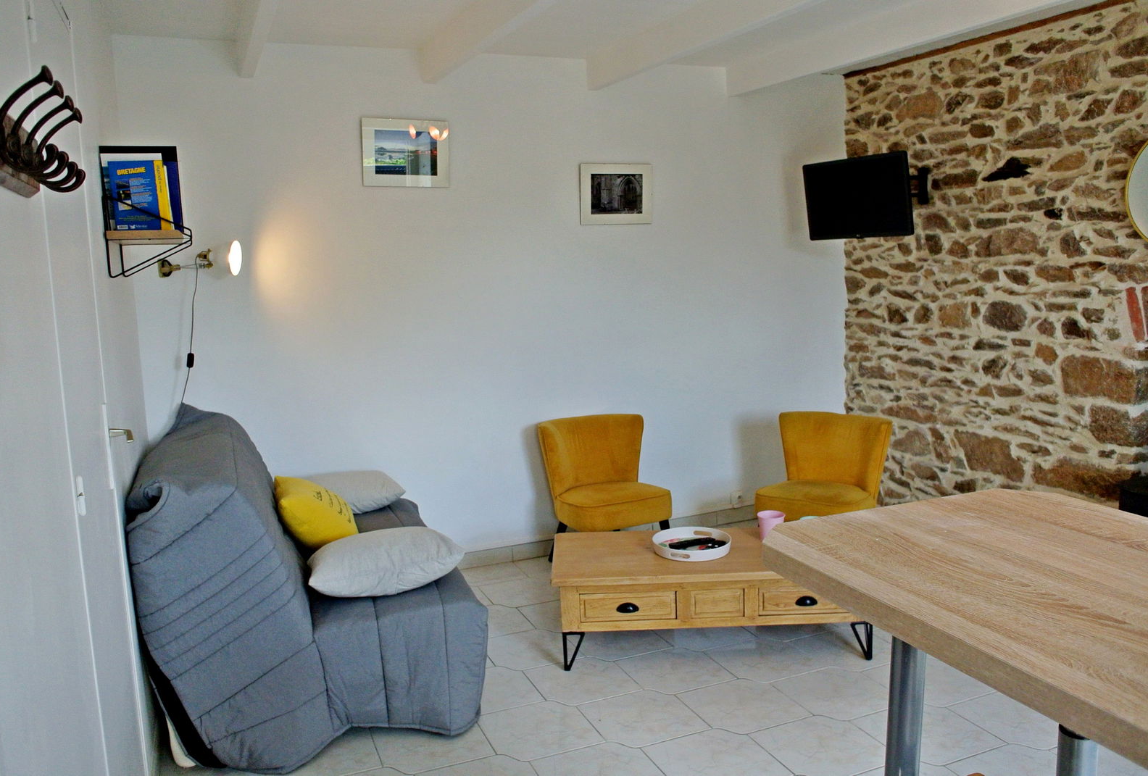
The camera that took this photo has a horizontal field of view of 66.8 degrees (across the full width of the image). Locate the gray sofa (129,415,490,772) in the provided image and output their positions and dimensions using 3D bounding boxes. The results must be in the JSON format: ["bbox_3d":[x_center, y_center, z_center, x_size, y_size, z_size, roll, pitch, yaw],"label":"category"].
[{"bbox_3d":[-1.031,0.603,3.263,0.990,0.930,1.460,-5,9,-21],"label":"gray sofa"}]

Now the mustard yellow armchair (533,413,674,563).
[{"bbox_3d":[0.170,0.533,4.272,0.545,0.710,0.550,-5,9,-23],"label":"mustard yellow armchair"}]

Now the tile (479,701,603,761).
[{"bbox_3d":[-0.112,1.085,2.757,0.332,0.010,0.332,-5,8,-22],"label":"tile"}]

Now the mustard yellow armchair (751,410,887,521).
[{"bbox_3d":[1.173,0.522,4.177,0.545,0.710,0.550,5,11,36],"label":"mustard yellow armchair"}]

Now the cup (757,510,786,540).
[{"bbox_3d":[0.785,0.556,3.450,0.112,0.108,0.112,-1,9,0],"label":"cup"}]

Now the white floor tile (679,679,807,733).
[{"bbox_3d":[0.554,1.047,2.862,0.332,0.010,0.332,-5,8,-22],"label":"white floor tile"}]

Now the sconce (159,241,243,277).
[{"bbox_3d":[-1.515,-0.520,3.534,0.330,0.150,0.160,-3,9,-13],"label":"sconce"}]

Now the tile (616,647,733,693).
[{"bbox_3d":[0.360,1.020,3.137,0.332,0.010,0.332,-5,8,-22],"label":"tile"}]

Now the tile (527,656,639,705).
[{"bbox_3d":[0.026,1.039,3.084,0.332,0.010,0.332,-5,8,-22],"label":"tile"}]

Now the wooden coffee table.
[{"bbox_3d":[0.521,0.799,3.373,1.187,0.361,0.542,-2,8,1],"label":"wooden coffee table"}]

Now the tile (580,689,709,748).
[{"bbox_3d":[0.221,1.067,2.809,0.332,0.010,0.332,-5,8,-22],"label":"tile"}]

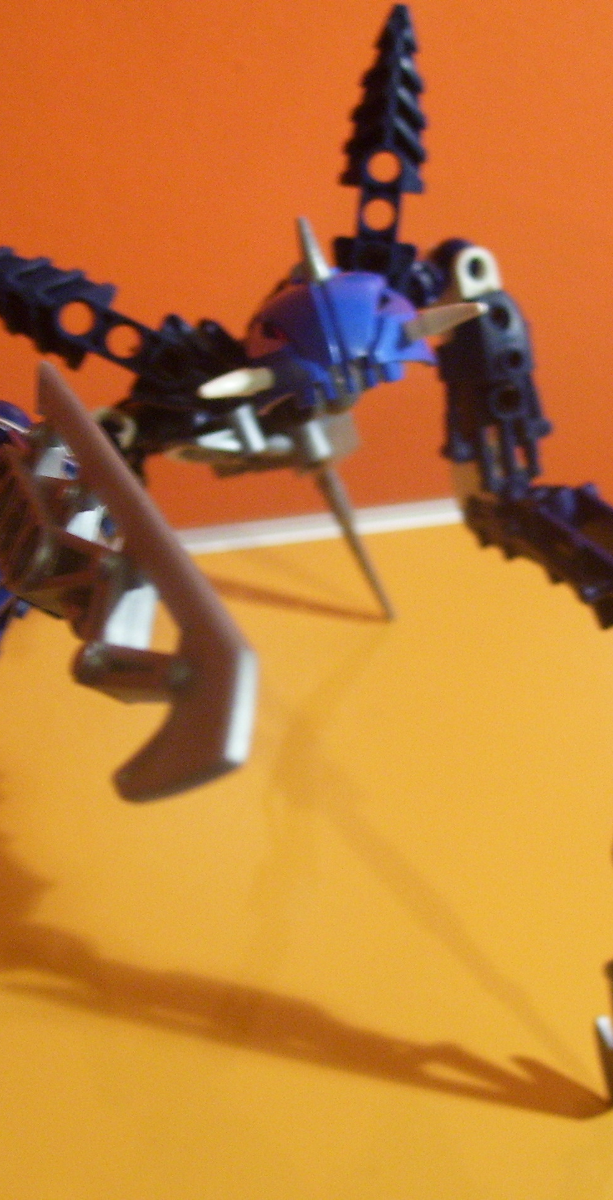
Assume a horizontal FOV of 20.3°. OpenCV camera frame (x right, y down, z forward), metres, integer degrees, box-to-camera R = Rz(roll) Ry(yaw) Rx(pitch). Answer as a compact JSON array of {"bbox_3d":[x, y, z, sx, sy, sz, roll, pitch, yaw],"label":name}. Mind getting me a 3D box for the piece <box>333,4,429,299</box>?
[{"bbox_3d":[0.013,-0.073,0.286,0.015,0.050,0.011,3,16,-1],"label":"piece"}]

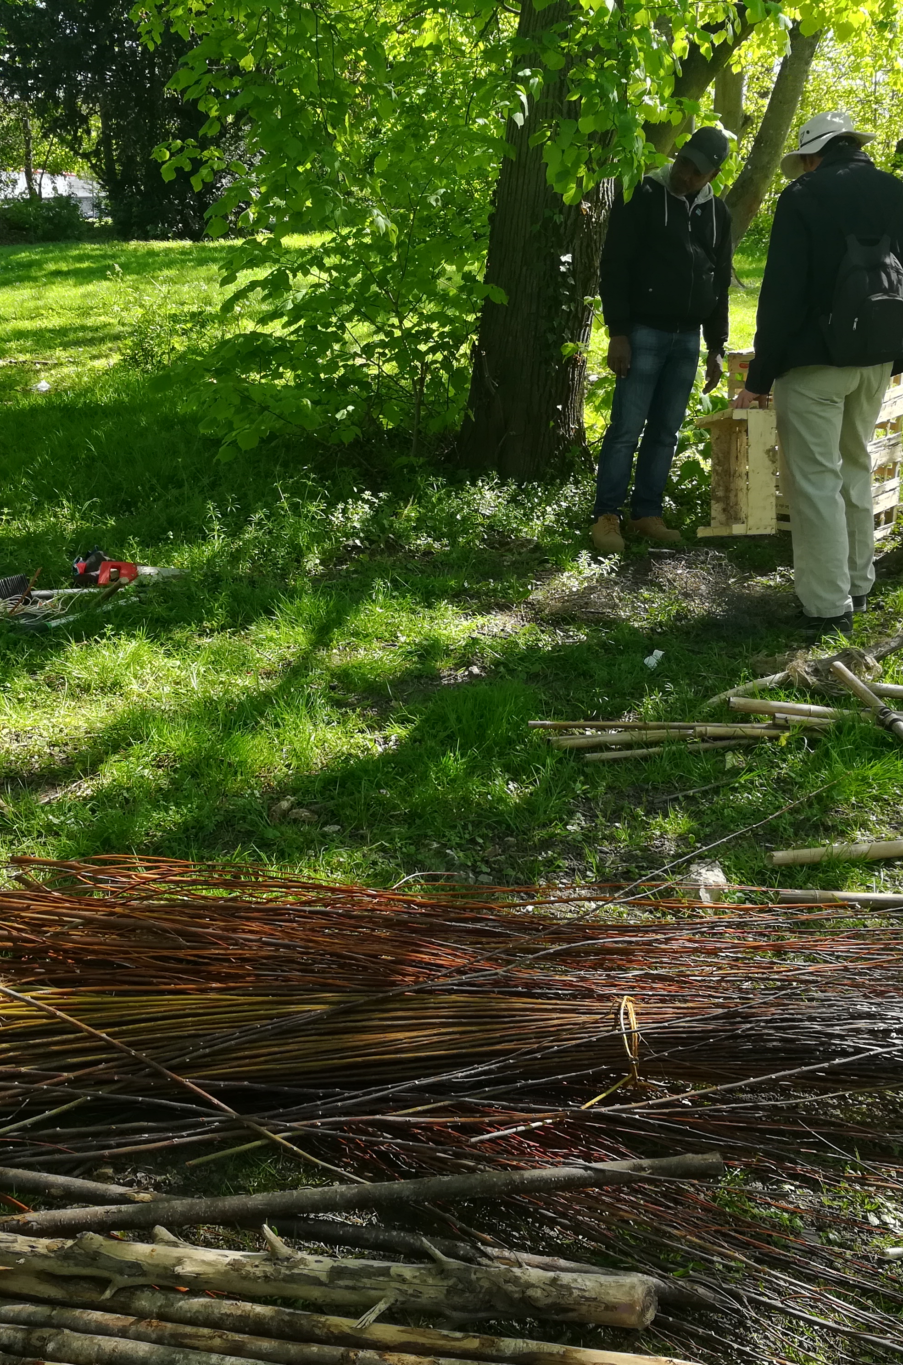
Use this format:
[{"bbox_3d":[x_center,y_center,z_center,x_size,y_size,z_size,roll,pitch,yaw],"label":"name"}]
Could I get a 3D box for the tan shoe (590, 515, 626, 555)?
[{"bbox_3d":[0.708,-0.666,6.090,0.110,0.130,0.290,-2,21,-5],"label":"tan shoe"}]

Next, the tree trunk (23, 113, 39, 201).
[{"bbox_3d":[-6.883,-8.630,22.395,0.160,1.750,0.160,0,21,0],"label":"tree trunk"}]

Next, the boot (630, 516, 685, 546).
[{"bbox_3d":[0.925,-0.719,6.231,0.290,0.130,0.110,14,25,33],"label":"boot"}]

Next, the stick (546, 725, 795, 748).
[{"bbox_3d":[0.650,0.161,4.013,0.734,0.032,0.032,-2,21,-5],"label":"stick"}]

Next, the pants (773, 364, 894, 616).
[{"bbox_3d":[1.410,-0.713,5.003,0.390,0.950,0.320,-9,23,-23],"label":"pants"}]

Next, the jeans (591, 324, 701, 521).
[{"bbox_3d":[0.865,-1.149,6.067,0.420,0.900,0.290,-7,22,-18],"label":"jeans"}]

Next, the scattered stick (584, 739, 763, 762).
[{"bbox_3d":[0.652,0.193,3.955,0.559,0.024,0.024,-5,21,-12],"label":"scattered stick"}]

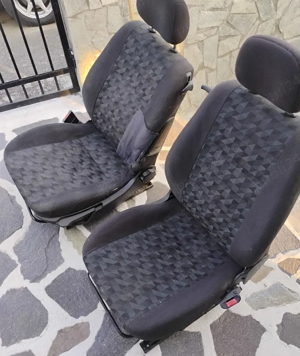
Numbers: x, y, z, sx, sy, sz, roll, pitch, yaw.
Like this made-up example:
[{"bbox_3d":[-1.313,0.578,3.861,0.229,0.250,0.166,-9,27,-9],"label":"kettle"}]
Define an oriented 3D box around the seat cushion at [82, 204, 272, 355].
[{"bbox_3d":[0.073,0.392,1.414,0.596,0.291,0.502,-28,53,-20],"label":"seat cushion"}]

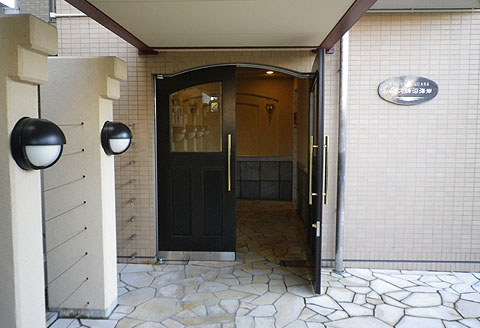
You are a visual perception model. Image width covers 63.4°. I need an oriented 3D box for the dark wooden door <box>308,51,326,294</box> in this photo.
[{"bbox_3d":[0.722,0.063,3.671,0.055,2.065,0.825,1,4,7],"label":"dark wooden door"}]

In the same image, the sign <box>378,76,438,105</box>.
[{"bbox_3d":[1.721,-0.750,3.961,0.600,0.297,0.035,0,4,2],"label":"sign"}]

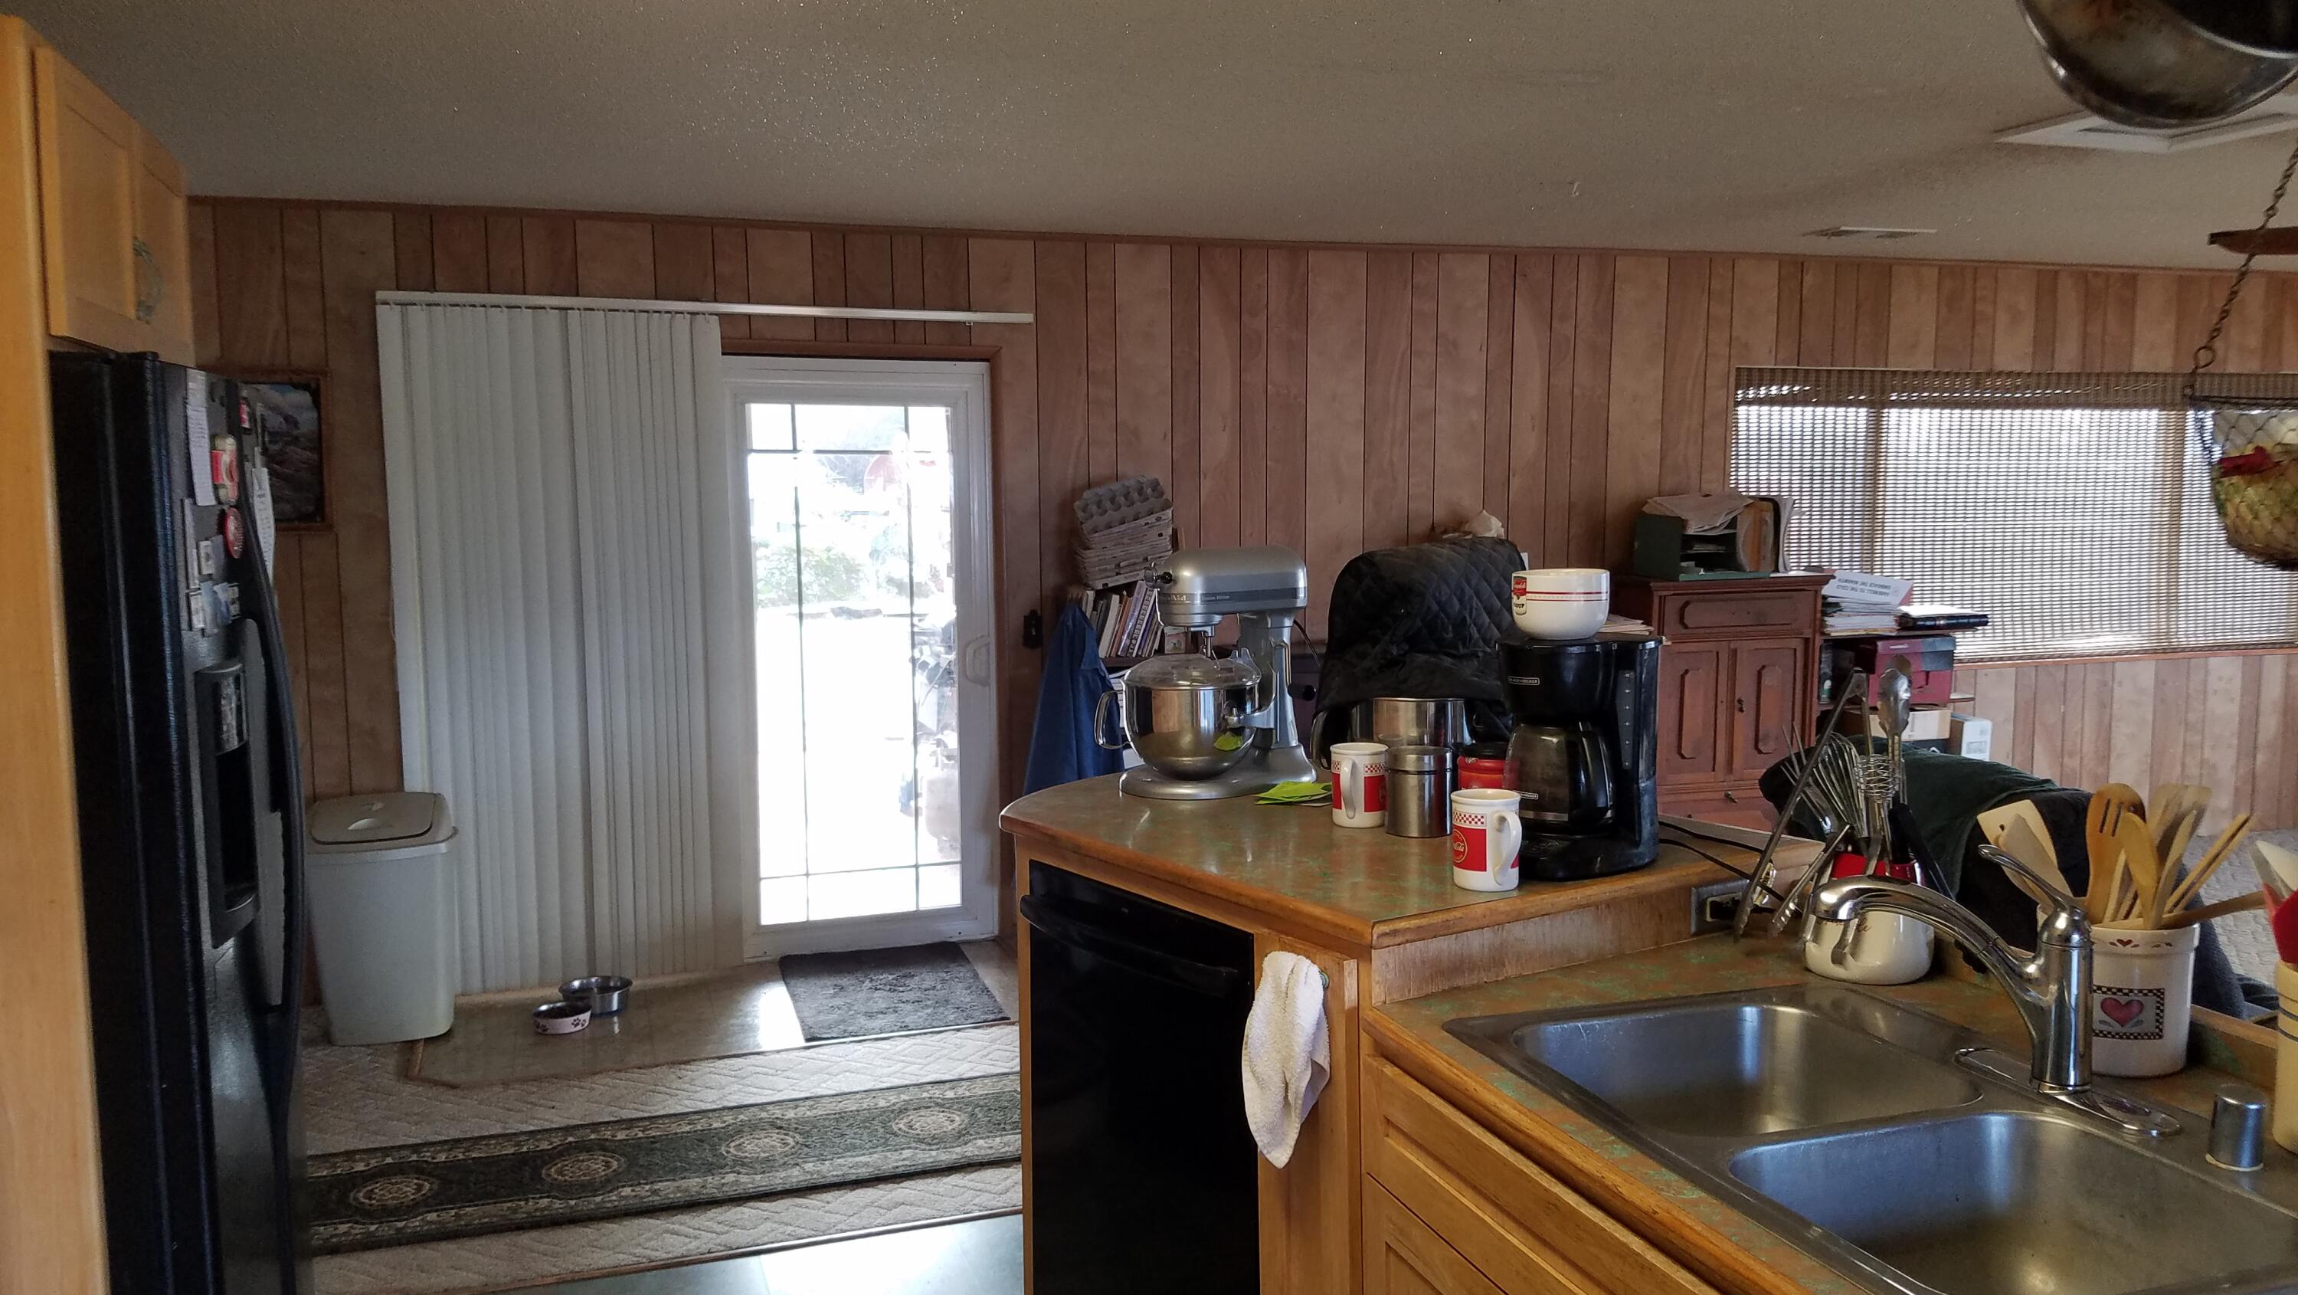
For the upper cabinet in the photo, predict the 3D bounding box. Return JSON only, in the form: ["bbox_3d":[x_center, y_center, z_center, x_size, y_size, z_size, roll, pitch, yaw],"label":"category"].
[{"bbox_3d":[-1.767,-0.592,2.430,0.580,0.344,0.972,-2,7,-19],"label":"upper cabinet"}]

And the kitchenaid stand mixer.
[{"bbox_3d":[0.122,0.029,3.000,0.360,0.415,0.265,-4,8,-31],"label":"kitchenaid stand mixer"}]

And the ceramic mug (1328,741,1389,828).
[{"bbox_3d":[0.324,0.219,2.680,0.087,0.108,0.118,2,7,19],"label":"ceramic mug"}]

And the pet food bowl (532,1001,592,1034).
[{"bbox_3d":[-1.732,1.096,5.098,0.170,0.050,0.170,-2,7,-19],"label":"pet food bowl"}]

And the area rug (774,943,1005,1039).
[{"bbox_3d":[-0.827,1.069,5.467,0.597,0.014,0.856,-2,7,-17],"label":"area rug"}]

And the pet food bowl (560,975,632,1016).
[{"bbox_3d":[-1.690,1.065,5.281,0.220,0.070,0.220,-2,7,-19],"label":"pet food bowl"}]

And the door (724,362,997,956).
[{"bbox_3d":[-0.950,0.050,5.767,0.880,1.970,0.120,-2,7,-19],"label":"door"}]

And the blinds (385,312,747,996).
[{"bbox_3d":[-1.796,0.011,5.341,0.990,2.100,0.100,-2,7,-19],"label":"blinds"}]

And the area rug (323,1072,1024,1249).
[{"bbox_3d":[-1.105,1.222,4.163,2.300,0.012,0.570,-2,7,-18],"label":"area rug"}]

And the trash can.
[{"bbox_3d":[-2.230,0.800,5.058,0.420,0.650,0.320,-2,7,-19],"label":"trash can"}]

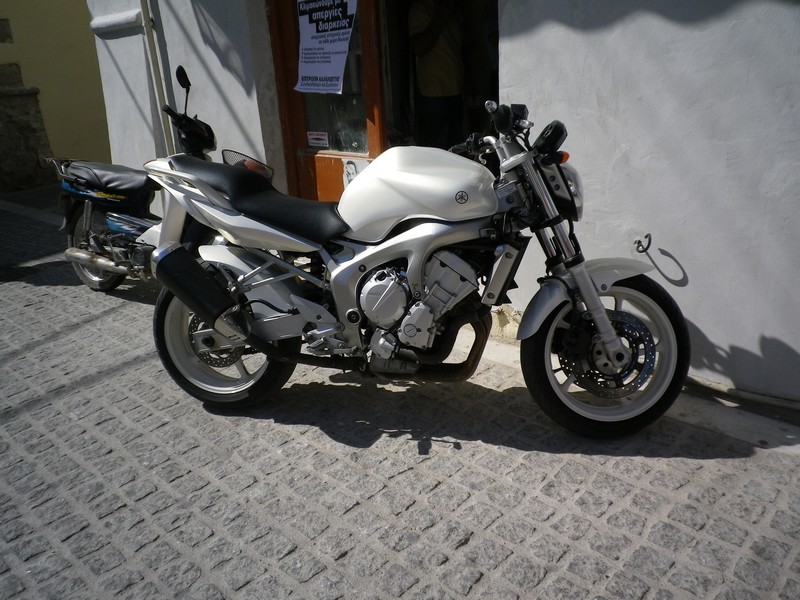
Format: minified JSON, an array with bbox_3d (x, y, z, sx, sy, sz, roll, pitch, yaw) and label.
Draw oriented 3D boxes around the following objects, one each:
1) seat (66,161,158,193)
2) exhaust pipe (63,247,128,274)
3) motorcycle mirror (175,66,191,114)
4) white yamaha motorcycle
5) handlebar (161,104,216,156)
[{"bbox_3d":[-1.780,-0.767,4.025,0.670,0.160,0.230,10,15,22],"label":"seat"},{"bbox_3d":[-1.873,-0.239,3.990,0.490,0.095,0.095,13,16,21],"label":"exhaust pipe"},{"bbox_3d":[-1.144,-1.116,3.435,0.080,0.260,0.120,-2,12,-9],"label":"motorcycle mirror"},{"bbox_3d":[-0.025,-0.085,2.365,2.050,1.100,0.720,2,9,15],"label":"white yamaha motorcycle"},{"bbox_3d":[-1.191,-0.971,3.702,0.260,0.240,0.620,-2,12,-9],"label":"handlebar"}]

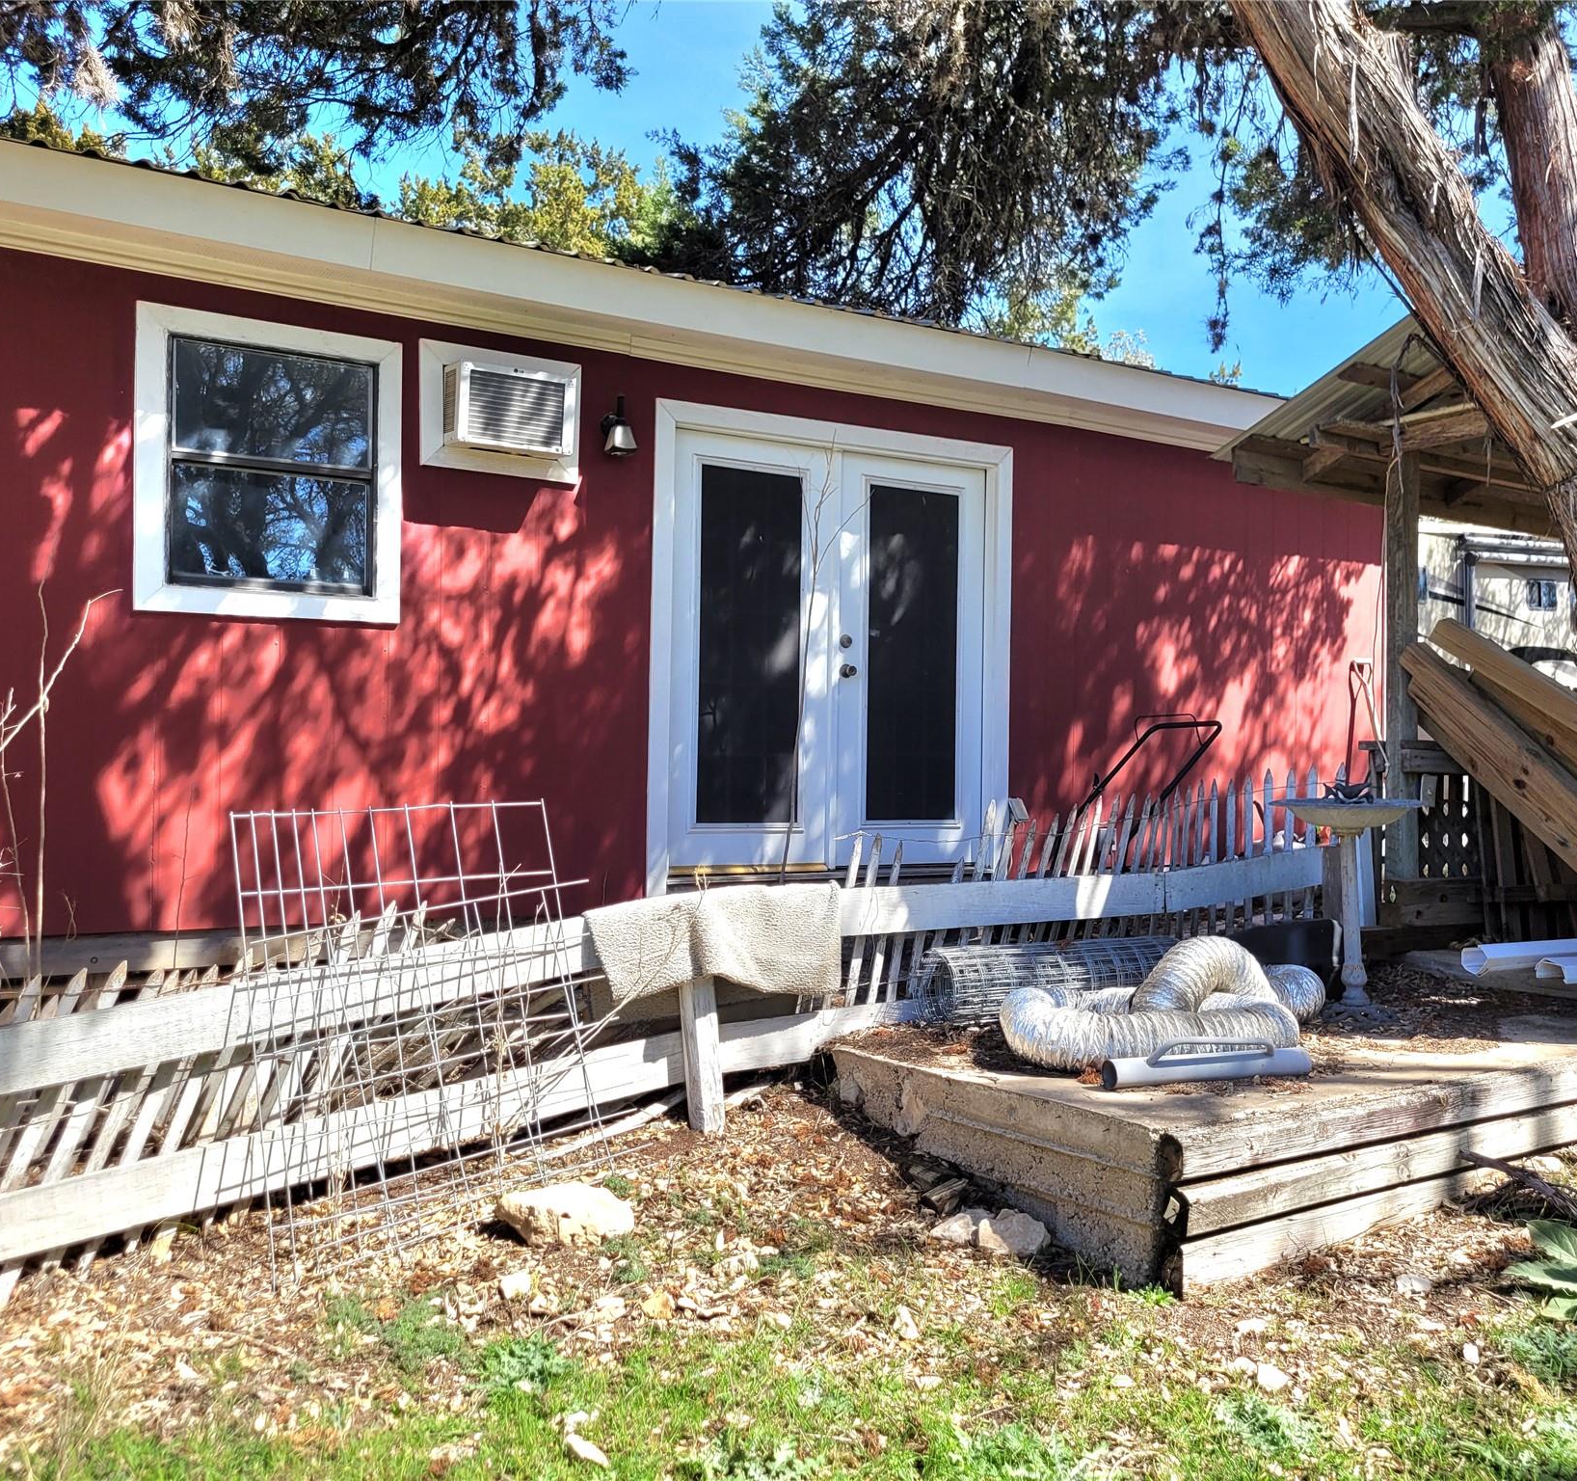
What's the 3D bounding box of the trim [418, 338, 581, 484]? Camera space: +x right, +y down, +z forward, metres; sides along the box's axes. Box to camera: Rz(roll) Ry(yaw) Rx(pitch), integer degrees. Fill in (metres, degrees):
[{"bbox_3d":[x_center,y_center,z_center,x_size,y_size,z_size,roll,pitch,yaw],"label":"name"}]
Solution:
[{"bbox_3d":[-1.202,-1.371,6.231,0.697,0.518,0.060,1,-1,-31],"label":"trim"}]

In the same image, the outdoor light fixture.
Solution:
[{"bbox_3d":[-0.736,-1.356,6.406,0.120,0.250,0.180,1,-1,-31],"label":"outdoor light fixture"}]

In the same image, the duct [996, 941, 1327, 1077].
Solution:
[{"bbox_3d":[1.330,0.894,5.300,1.180,0.370,0.850,1,-1,-31],"label":"duct"}]

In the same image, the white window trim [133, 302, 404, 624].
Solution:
[{"bbox_3d":[-1.994,-1.047,5.752,0.992,1.147,0.060,1,-1,-31],"label":"white window trim"}]

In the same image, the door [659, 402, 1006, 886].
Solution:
[{"bbox_3d":[0.251,-0.414,7.144,2.042,2.186,0.140,1,-1,-31],"label":"door"}]

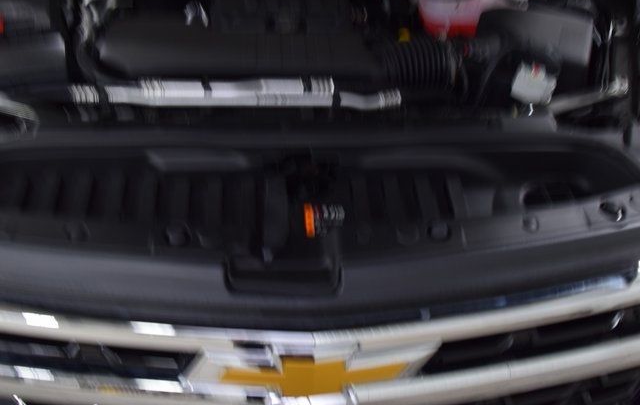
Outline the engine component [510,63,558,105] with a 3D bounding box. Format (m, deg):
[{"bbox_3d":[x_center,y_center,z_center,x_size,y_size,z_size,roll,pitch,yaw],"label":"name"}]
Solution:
[{"bbox_3d":[0.374,-0.206,1.120,0.070,0.060,0.050,0,36,0],"label":"engine component"}]

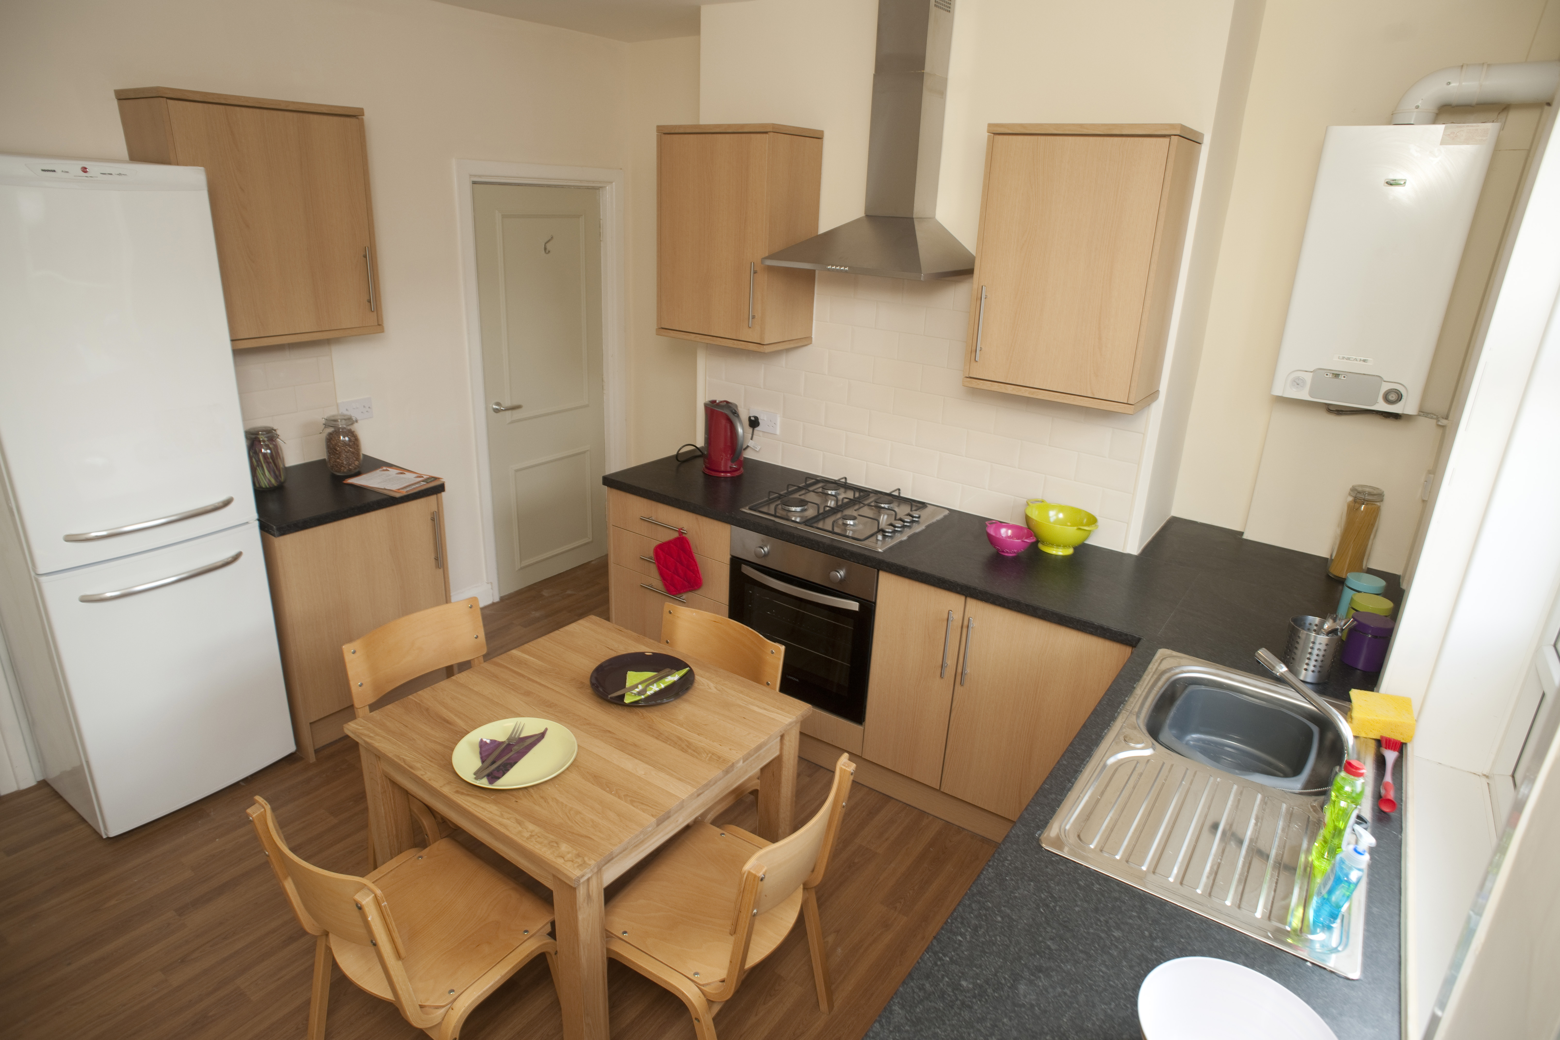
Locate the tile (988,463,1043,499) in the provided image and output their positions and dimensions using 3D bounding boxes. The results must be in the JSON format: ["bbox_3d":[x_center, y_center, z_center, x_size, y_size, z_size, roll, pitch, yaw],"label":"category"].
[{"bbox_3d":[0.823,-0.133,3.035,0.198,0.099,0.009,16,25,32],"label":"tile"}]

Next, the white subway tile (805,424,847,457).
[{"bbox_3d":[0.172,-0.320,3.490,0.200,0.100,0.010,16,24,32],"label":"white subway tile"}]

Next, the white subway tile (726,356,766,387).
[{"bbox_3d":[-0.146,-0.609,3.620,0.200,0.100,0.010,16,25,32],"label":"white subway tile"}]

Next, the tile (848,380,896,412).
[{"bbox_3d":[0.346,-0.465,3.288,0.198,0.100,0.010,16,25,32],"label":"tile"}]

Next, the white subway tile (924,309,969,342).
[{"bbox_3d":[0.607,-0.685,3.047,0.200,0.100,0.010,16,24,32],"label":"white subway tile"}]

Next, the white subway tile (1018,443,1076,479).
[{"bbox_3d":[0.920,-0.208,2.973,0.200,0.100,0.010,16,24,32],"label":"white subway tile"}]

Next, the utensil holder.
[{"bbox_3d":[1.323,0.322,2.156,0.108,0.125,0.108,16,24,32],"label":"utensil holder"}]

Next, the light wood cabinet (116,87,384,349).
[{"bbox_3d":[-1.736,-1.006,2.935,0.306,0.753,0.611,16,25,32],"label":"light wood cabinet"}]

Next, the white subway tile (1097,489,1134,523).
[{"bbox_3d":[1.120,-0.050,2.883,0.095,0.100,0.010,16,24,32],"label":"white subway tile"}]

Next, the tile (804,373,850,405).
[{"bbox_3d":[0.184,-0.514,3.408,0.200,0.100,0.010,16,25,32],"label":"tile"}]

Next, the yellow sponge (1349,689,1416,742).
[{"bbox_3d":[1.348,0.439,1.941,0.109,0.050,0.110,2,21,31],"label":"yellow sponge"}]

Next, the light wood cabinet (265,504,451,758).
[{"bbox_3d":[-1.713,0.317,3.344,0.565,0.873,0.610,16,25,32],"label":"light wood cabinet"}]

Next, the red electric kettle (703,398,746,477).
[{"bbox_3d":[-0.223,-0.319,3.469,0.195,0.262,0.160,15,25,30],"label":"red electric kettle"}]

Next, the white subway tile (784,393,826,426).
[{"bbox_3d":[0.094,-0.448,3.523,0.200,0.100,0.008,16,25,32],"label":"white subway tile"}]

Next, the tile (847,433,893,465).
[{"bbox_3d":[0.334,-0.278,3.355,0.198,0.099,0.009,16,25,32],"label":"tile"}]

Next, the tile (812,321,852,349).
[{"bbox_3d":[0.189,-0.705,3.350,0.200,0.100,0.010,16,24,32],"label":"tile"}]

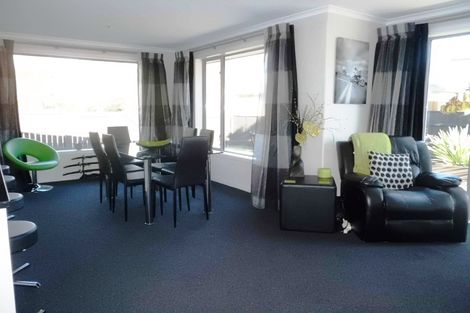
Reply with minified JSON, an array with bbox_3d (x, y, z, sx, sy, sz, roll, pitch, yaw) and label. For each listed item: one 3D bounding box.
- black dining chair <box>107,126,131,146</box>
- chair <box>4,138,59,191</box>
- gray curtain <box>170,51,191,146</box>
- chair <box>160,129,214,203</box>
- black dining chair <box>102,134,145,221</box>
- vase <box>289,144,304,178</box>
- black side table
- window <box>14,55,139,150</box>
[{"bbox_3d":[-1.693,0.046,5.207,0.429,0.986,0.563,-6,10,-35],"label":"black dining chair"},{"bbox_3d":[-3.133,0.128,5.275,0.700,0.800,0.760,5,9,29],"label":"chair"},{"bbox_3d":[-1.009,-0.810,6.500,0.160,2.291,0.845,-6,10,-35],"label":"gray curtain"},{"bbox_3d":[-0.593,0.150,4.498,0.563,0.986,0.429,-6,10,-35],"label":"chair"},{"bbox_3d":[-1.210,0.215,4.038,0.563,0.986,0.429,-6,10,-35],"label":"black dining chair"},{"bbox_3d":[0.736,0.053,3.963,0.165,0.374,0.160,2,8,11],"label":"vase"},{"bbox_3d":[0.808,0.511,3.776,0.548,0.480,0.557,2,8,11],"label":"black side table"},{"bbox_3d":[-2.712,-0.911,6.057,2.074,1.613,0.100,-6,10,-35],"label":"window"}]

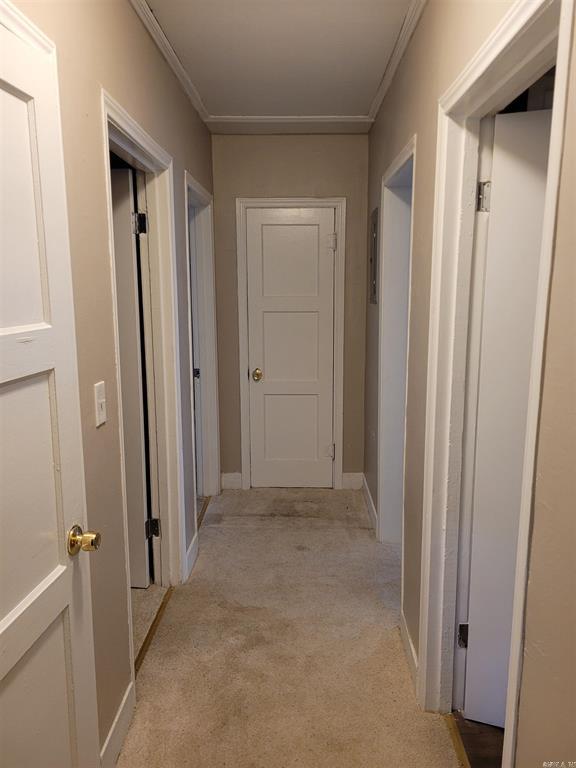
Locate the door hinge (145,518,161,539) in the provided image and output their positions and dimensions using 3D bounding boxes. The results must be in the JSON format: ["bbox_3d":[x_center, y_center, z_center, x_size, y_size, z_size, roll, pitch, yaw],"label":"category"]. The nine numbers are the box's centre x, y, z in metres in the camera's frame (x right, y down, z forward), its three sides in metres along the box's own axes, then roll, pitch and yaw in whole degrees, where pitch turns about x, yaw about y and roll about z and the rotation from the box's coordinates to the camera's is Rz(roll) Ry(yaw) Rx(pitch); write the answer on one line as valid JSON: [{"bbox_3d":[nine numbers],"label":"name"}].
[{"bbox_3d":[-0.670,0.718,2.853,0.068,0.097,0.030,0,10,2],"label":"door hinge"}]

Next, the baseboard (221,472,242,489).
[{"bbox_3d":[-0.423,0.727,4.296,0.153,0.121,0.016,0,10,2],"label":"baseboard"}]

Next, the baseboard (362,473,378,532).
[{"bbox_3d":[0.530,0.801,3.847,0.016,0.121,0.874,0,10,2],"label":"baseboard"}]

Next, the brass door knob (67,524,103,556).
[{"bbox_3d":[-0.508,0.403,1.464,0.064,0.068,0.068,1,10,6],"label":"brass door knob"}]

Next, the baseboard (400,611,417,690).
[{"bbox_3d":[0.489,1.058,2.344,0.016,0.121,0.398,0,10,2],"label":"baseboard"}]

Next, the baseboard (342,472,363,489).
[{"bbox_3d":[0.479,0.728,4.272,0.142,0.121,0.016,0,10,2],"label":"baseboard"}]

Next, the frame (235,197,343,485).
[{"bbox_3d":[0.028,-0.247,4.162,0.754,2.083,0.110,0,10,2],"label":"frame"}]

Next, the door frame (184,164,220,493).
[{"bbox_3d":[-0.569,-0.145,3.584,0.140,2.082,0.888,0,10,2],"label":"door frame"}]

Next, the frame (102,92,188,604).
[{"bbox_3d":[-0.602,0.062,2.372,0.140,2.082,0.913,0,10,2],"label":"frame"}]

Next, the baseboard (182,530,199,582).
[{"bbox_3d":[-0.522,0.924,3.148,0.016,0.121,0.329,0,10,2],"label":"baseboard"}]

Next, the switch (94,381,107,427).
[{"bbox_3d":[-0.562,0.062,1.728,0.012,0.122,0.076,0,10,2],"label":"switch"}]

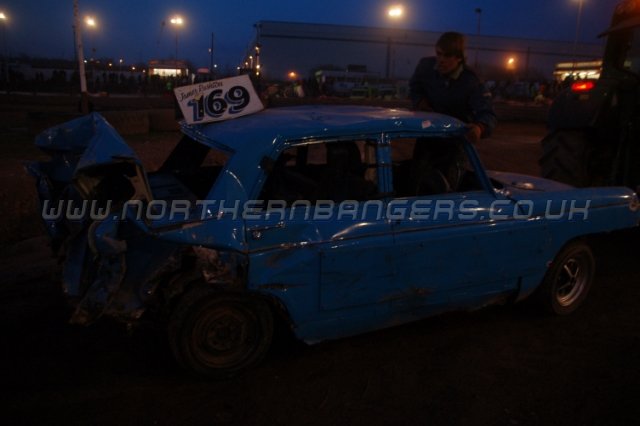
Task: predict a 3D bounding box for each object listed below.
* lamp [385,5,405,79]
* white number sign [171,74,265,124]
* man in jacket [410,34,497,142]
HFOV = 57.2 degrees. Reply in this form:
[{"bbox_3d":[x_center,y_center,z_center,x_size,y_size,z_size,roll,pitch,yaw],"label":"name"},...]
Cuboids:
[{"bbox_3d":[6.425,-14.485,53.111,1.000,8.020,0.600,1,13,6],"label":"lamp"},{"bbox_3d":[-0.668,-0.769,3.930,0.571,0.265,0.020,-20,-8,-34],"label":"white number sign"},{"bbox_3d":[0.900,-0.410,4.060,0.620,1.600,0.500,6,14,23],"label":"man in jacket"}]

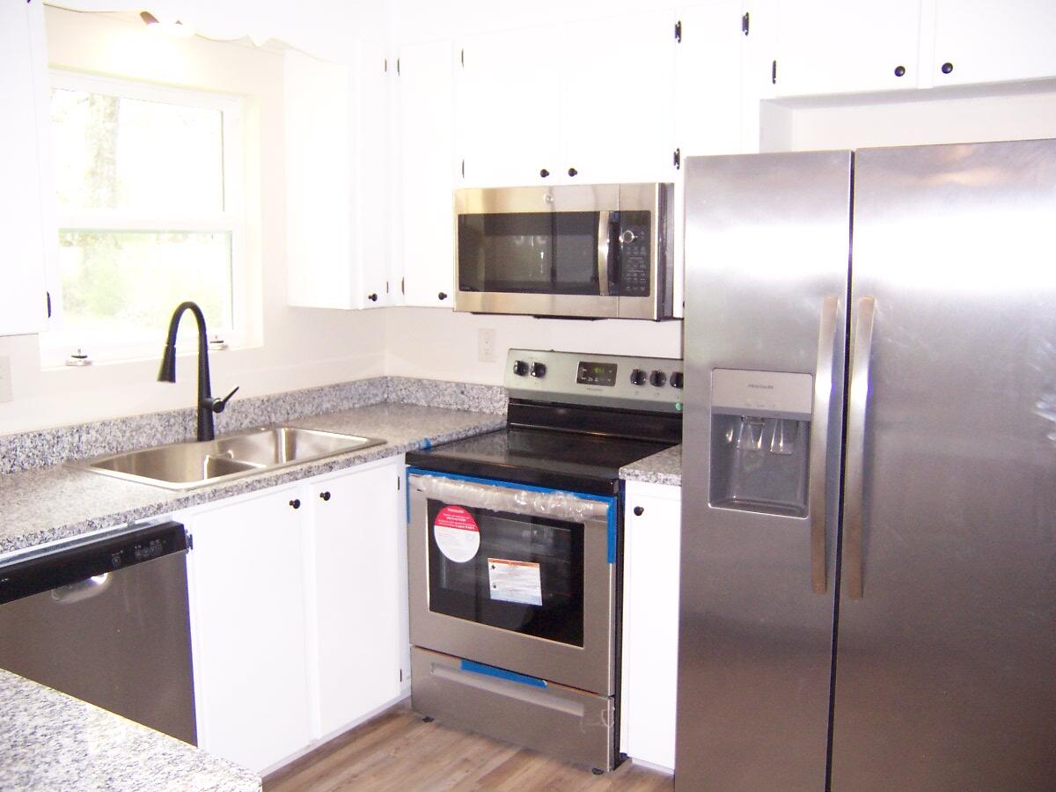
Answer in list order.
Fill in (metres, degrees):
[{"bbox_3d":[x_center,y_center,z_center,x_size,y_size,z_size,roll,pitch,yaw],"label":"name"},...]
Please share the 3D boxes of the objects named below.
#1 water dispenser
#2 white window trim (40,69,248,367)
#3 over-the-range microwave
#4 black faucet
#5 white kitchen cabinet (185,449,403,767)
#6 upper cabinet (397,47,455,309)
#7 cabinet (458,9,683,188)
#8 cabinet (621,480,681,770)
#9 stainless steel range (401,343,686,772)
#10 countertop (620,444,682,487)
[{"bbox_3d":[0.583,0.108,2.466,0.254,0.351,0.100,5,10,33],"label":"water dispenser"},{"bbox_3d":[-1.262,-0.561,3.263,0.075,0.865,0.840,5,10,33],"label":"white window trim"},{"bbox_3d":[0.176,-0.478,3.329,0.757,0.405,0.430,5,10,33],"label":"over-the-range microwave"},{"bbox_3d":[-1.050,-0.068,3.210,0.135,0.460,0.250,1,8,10],"label":"black faucet"},{"bbox_3d":[-0.901,0.650,3.211,0.630,0.900,0.877,5,10,33],"label":"white kitchen cabinet"},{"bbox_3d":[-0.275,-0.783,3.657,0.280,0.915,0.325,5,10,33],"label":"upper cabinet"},{"bbox_3d":[0.187,-0.942,3.330,0.815,0.510,0.325,5,10,33],"label":"cabinet"},{"bbox_3d":[0.552,0.654,3.143,0.262,0.900,0.625,5,10,33],"label":"cabinet"},{"bbox_3d":[0.090,0.480,3.349,0.758,1.190,0.685,5,10,33],"label":"stainless steel range"},{"bbox_3d":[0.549,0.194,3.069,0.267,0.037,0.638,5,10,33],"label":"countertop"}]

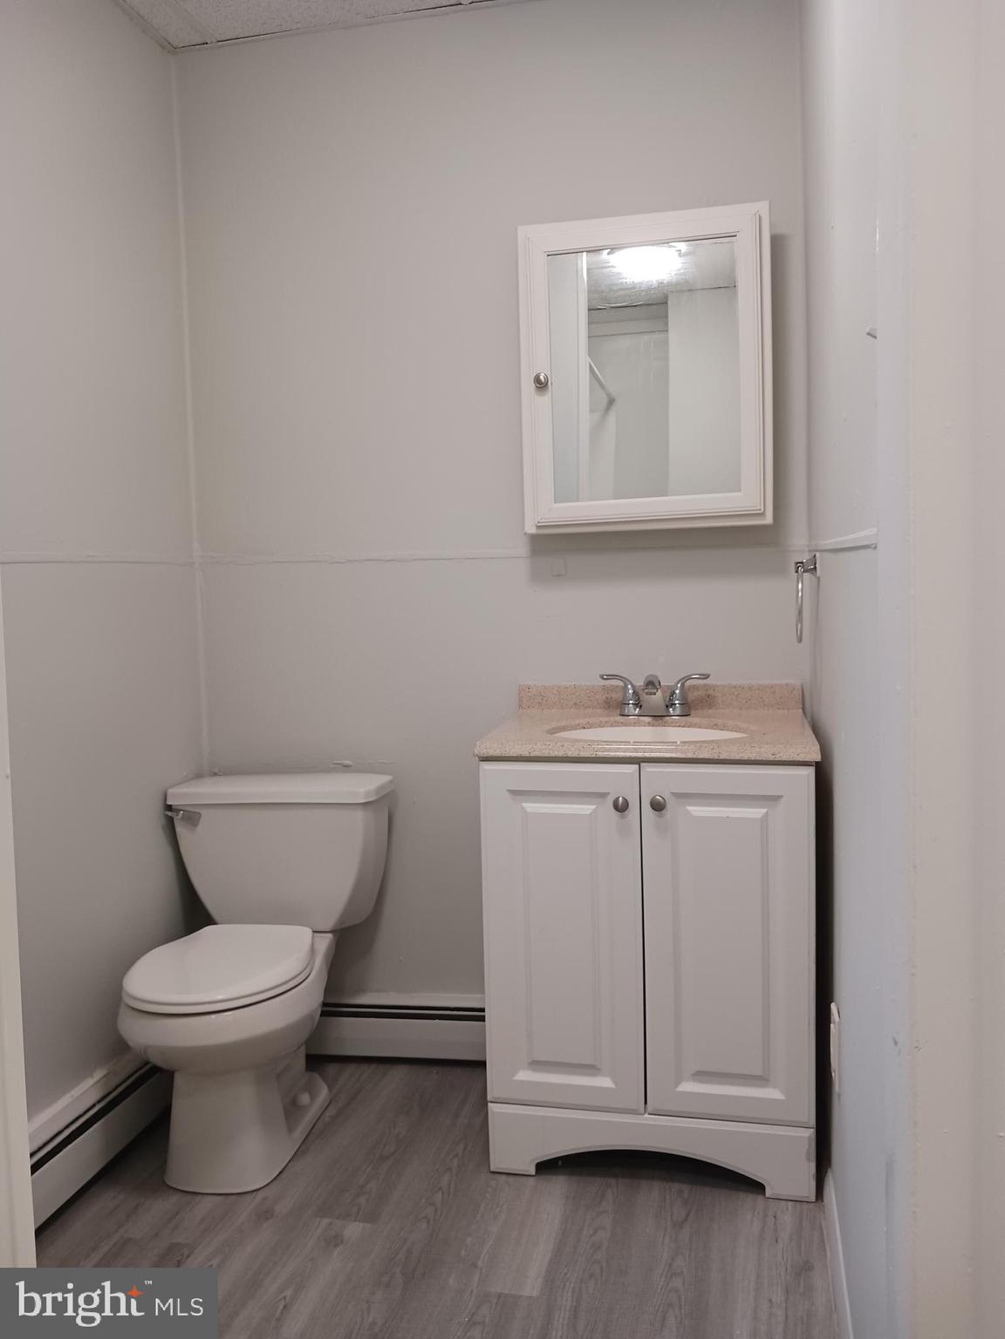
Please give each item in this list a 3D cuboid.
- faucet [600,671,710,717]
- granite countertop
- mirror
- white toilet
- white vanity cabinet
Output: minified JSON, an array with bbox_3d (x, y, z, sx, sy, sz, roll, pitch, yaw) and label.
[{"bbox_3d":[0.330,0.056,2.253,0.235,0.094,0.130,0,4,12],"label":"faucet"},{"bbox_3d":[0.304,0.098,2.139,0.628,0.096,0.471,0,4,12],"label":"granite countertop"},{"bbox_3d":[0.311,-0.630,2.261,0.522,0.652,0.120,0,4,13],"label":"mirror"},{"bbox_3d":[-0.533,0.634,2.226,0.475,0.707,0.685,-1,4,9],"label":"white toilet"},{"bbox_3d":[0.314,0.557,2.181,0.614,0.826,0.447,0,4,12],"label":"white vanity cabinet"}]

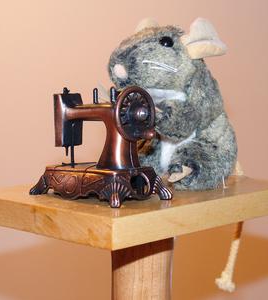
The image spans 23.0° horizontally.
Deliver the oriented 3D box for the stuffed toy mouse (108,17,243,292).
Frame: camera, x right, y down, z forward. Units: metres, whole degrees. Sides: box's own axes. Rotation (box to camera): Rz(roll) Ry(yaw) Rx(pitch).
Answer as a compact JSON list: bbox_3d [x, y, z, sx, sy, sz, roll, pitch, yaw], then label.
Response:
[{"bbox_3d":[0.043,0.014,0.516,0.134,0.222,0.087,-4,6,-39],"label":"stuffed toy mouse"}]

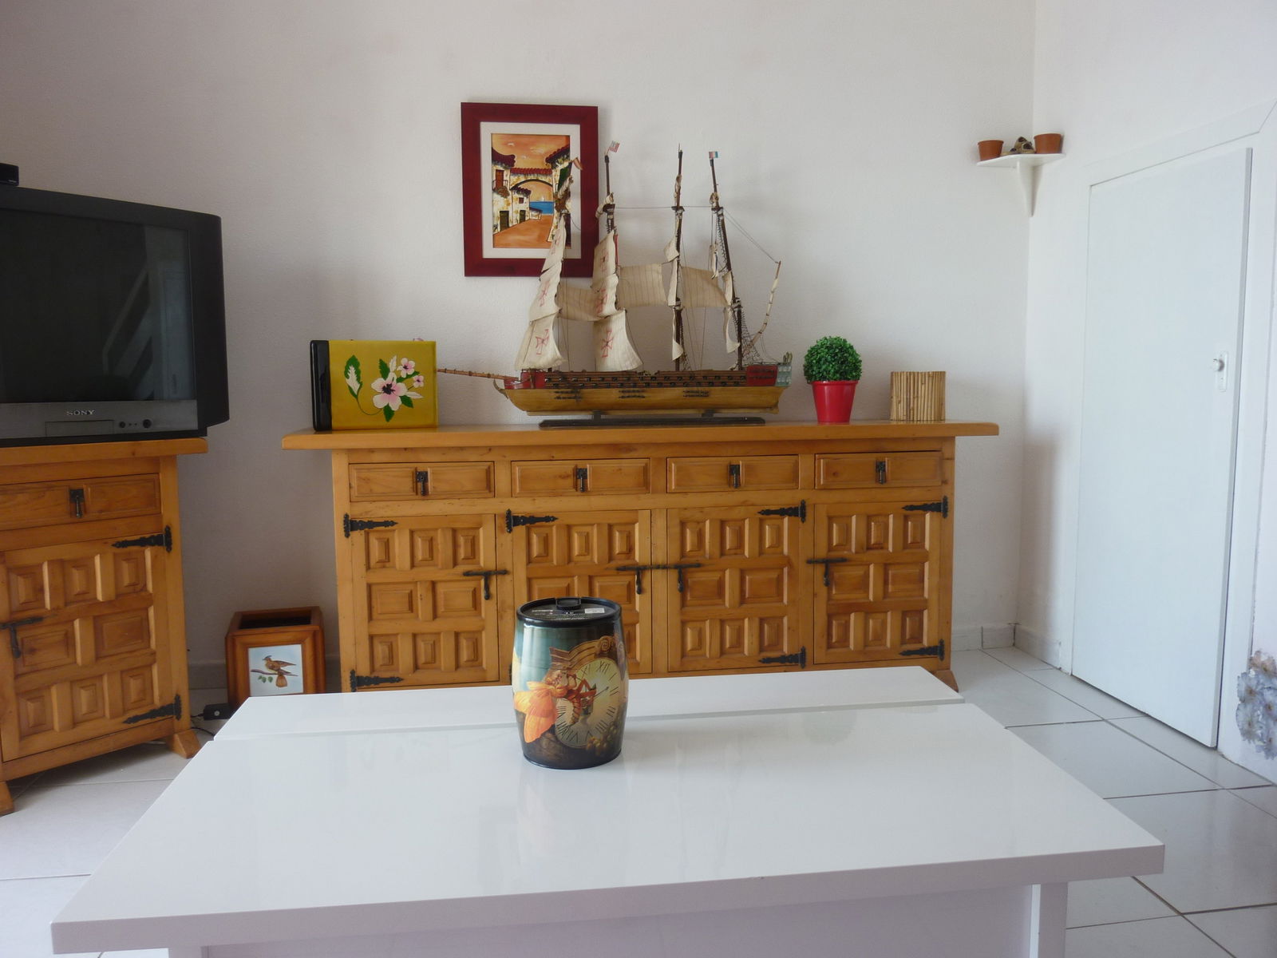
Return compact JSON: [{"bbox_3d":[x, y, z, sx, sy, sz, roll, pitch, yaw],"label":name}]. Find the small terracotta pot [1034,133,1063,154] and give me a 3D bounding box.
[{"bbox_3d":[1.313,-1.073,2.953,0.083,0.061,0.083,0,6,0],"label":"small terracotta pot"}]

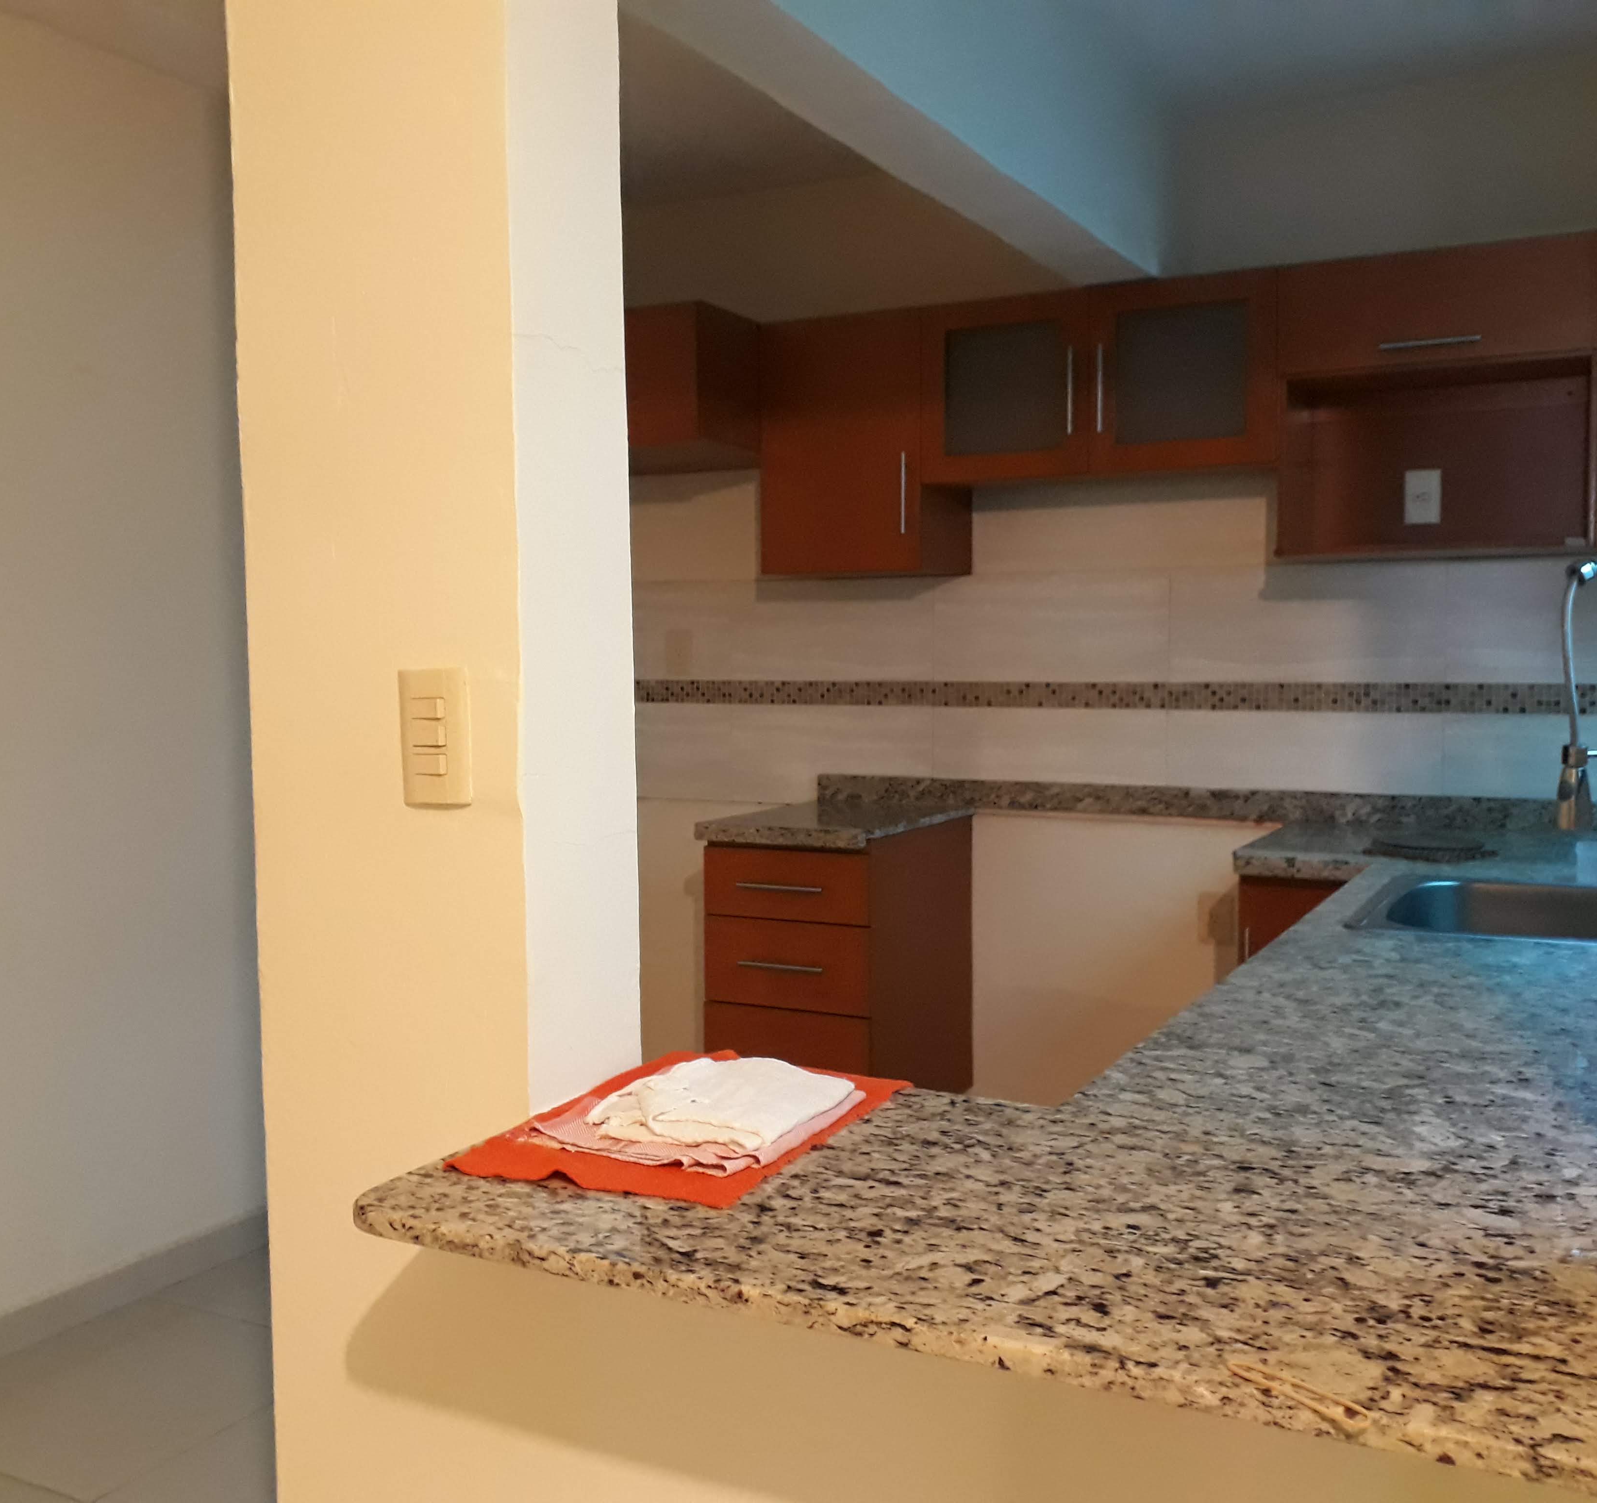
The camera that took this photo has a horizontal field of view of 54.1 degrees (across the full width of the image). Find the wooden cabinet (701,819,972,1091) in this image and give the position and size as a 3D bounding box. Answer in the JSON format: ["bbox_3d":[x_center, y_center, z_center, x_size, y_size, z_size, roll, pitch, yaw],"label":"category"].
[{"bbox_3d":[0.115,0.545,3.745,0.410,0.701,0.599,2,4,28],"label":"wooden cabinet"}]

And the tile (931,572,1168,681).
[{"bbox_3d":[0.595,-0.298,3.768,0.601,0.264,0.010,2,4,28],"label":"tile"}]

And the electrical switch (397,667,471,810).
[{"bbox_3d":[-0.318,-0.012,1.360,0.068,0.118,0.012,2,4,28],"label":"electrical switch"}]

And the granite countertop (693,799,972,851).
[{"bbox_3d":[0.097,0.175,3.716,0.432,0.042,0.624,2,4,28],"label":"granite countertop"}]

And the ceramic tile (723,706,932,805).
[{"bbox_3d":[0.066,0.011,4.069,0.601,0.264,0.010,2,4,28],"label":"ceramic tile"}]

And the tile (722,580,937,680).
[{"bbox_3d":[0.064,-0.314,4.048,0.601,0.264,0.010,2,4,28],"label":"tile"}]

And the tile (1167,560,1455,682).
[{"bbox_3d":[1.126,-0.283,3.488,0.601,0.264,0.010,2,4,28],"label":"tile"}]

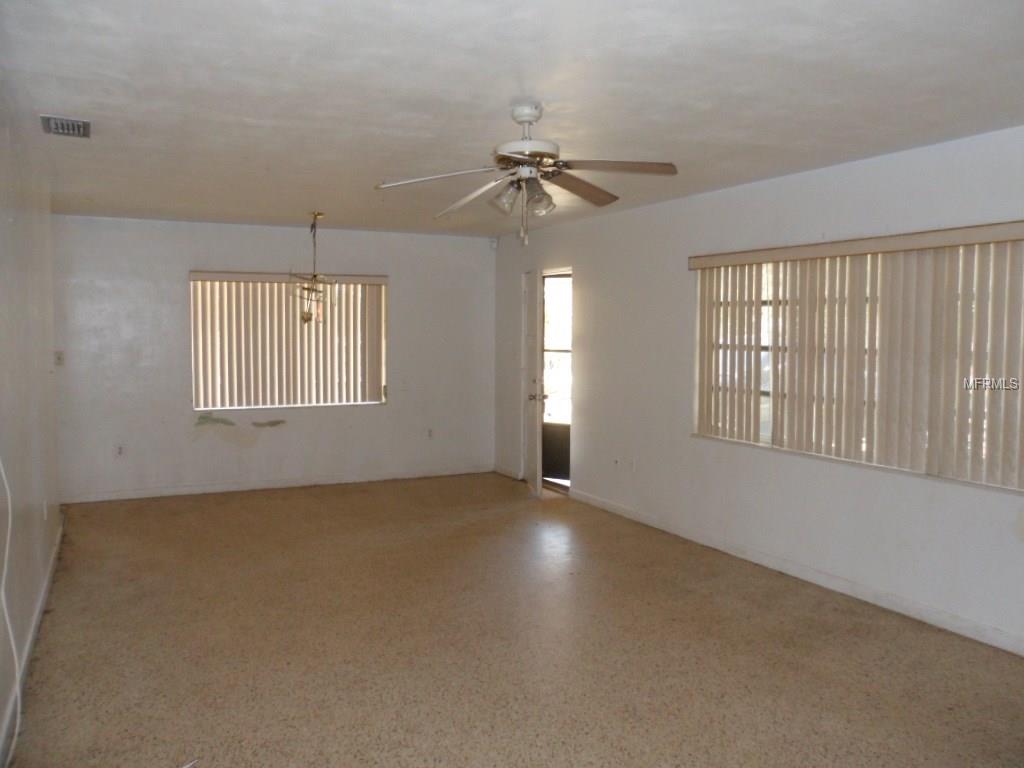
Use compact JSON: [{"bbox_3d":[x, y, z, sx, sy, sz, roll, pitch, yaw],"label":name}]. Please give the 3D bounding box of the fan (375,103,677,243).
[{"bbox_3d":[0.059,-0.879,3.234,1.280,0.570,1.280,-2,5,-28],"label":"fan"}]

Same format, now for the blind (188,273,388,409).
[{"bbox_3d":[-1.999,-0.398,7.101,1.790,1.230,0.110,-2,5,-28],"label":"blind"}]

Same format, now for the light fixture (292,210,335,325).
[{"bbox_3d":[-1.630,-0.956,6.359,0.370,0.890,0.370,-2,5,-28],"label":"light fixture"}]

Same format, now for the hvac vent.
[{"bbox_3d":[-2.058,-1.188,3.548,0.200,0.030,0.380,-2,5,-28],"label":"hvac vent"}]

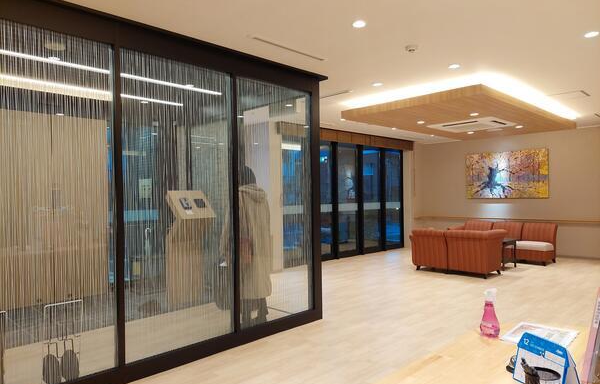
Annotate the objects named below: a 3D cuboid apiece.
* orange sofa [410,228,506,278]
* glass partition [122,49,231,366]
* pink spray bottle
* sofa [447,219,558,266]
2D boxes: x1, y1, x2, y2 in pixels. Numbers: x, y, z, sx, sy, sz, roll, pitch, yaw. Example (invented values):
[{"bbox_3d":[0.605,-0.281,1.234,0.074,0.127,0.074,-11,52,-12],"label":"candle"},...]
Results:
[{"bbox_3d":[2.730,1.019,7.210,0.800,0.738,1.339,0,0,-45],"label":"orange sofa"},{"bbox_3d":[-0.969,0.102,3.458,1.000,2.370,0.050,0,0,-45],"label":"glass partition"},{"bbox_3d":[0.790,0.494,1.730,0.080,0.193,0.065,-1,0,-9],"label":"pink spray bottle"},{"bbox_3d":[4.135,1.013,8.664,0.814,0.731,1.987,0,0,-45],"label":"sofa"}]

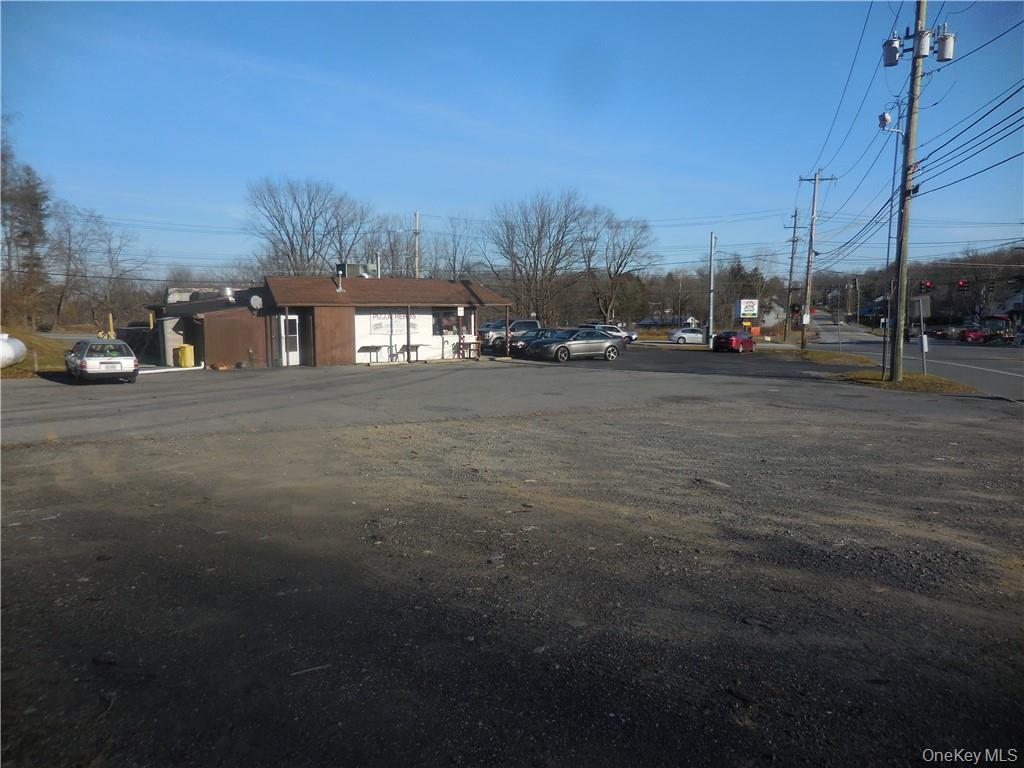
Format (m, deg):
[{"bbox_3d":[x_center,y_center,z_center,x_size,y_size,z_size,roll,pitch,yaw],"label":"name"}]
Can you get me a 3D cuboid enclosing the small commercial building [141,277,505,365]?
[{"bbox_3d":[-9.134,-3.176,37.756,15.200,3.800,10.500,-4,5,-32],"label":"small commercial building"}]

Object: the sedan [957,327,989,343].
[{"bbox_3d":[43.732,-4.553,69.858,1.800,1.470,4.500,2,5,27],"label":"sedan"}]

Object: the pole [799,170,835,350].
[{"bbox_3d":[21.609,-8.745,52.474,2.400,12.600,0.450,4,5,17],"label":"pole"}]

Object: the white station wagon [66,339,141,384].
[{"bbox_3d":[-14.241,-0.829,25.546,1.700,1.420,4.450,-4,5,-37],"label":"white station wagon"}]

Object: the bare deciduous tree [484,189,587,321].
[{"bbox_3d":[2.829,-13.070,82.386,11.200,16.200,10.600,-1,4,2],"label":"bare deciduous tree"}]

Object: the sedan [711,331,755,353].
[{"bbox_3d":[15.215,-2.981,50.445,1.800,1.460,4.600,2,5,36],"label":"sedan"}]

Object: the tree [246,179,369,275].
[{"bbox_3d":[-17.799,-10.489,64.373,10.200,14.200,9.600,-1,5,-15],"label":"tree"}]

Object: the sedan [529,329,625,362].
[{"bbox_3d":[3.208,-1.925,36.042,5.100,1.530,1.900,-4,5,-33],"label":"sedan"}]

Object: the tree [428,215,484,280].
[{"bbox_3d":[-6.209,-11.170,78.496,5.900,13.300,5.800,-1,4,-4],"label":"tree"}]

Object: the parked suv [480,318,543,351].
[{"bbox_3d":[0.240,-2.654,42.674,5.400,1.900,1.980,-3,5,-31],"label":"parked suv"}]

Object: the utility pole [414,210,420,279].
[{"bbox_3d":[-7.727,-8.488,59.576,0.350,11.200,0.350,-1,4,0],"label":"utility pole"}]

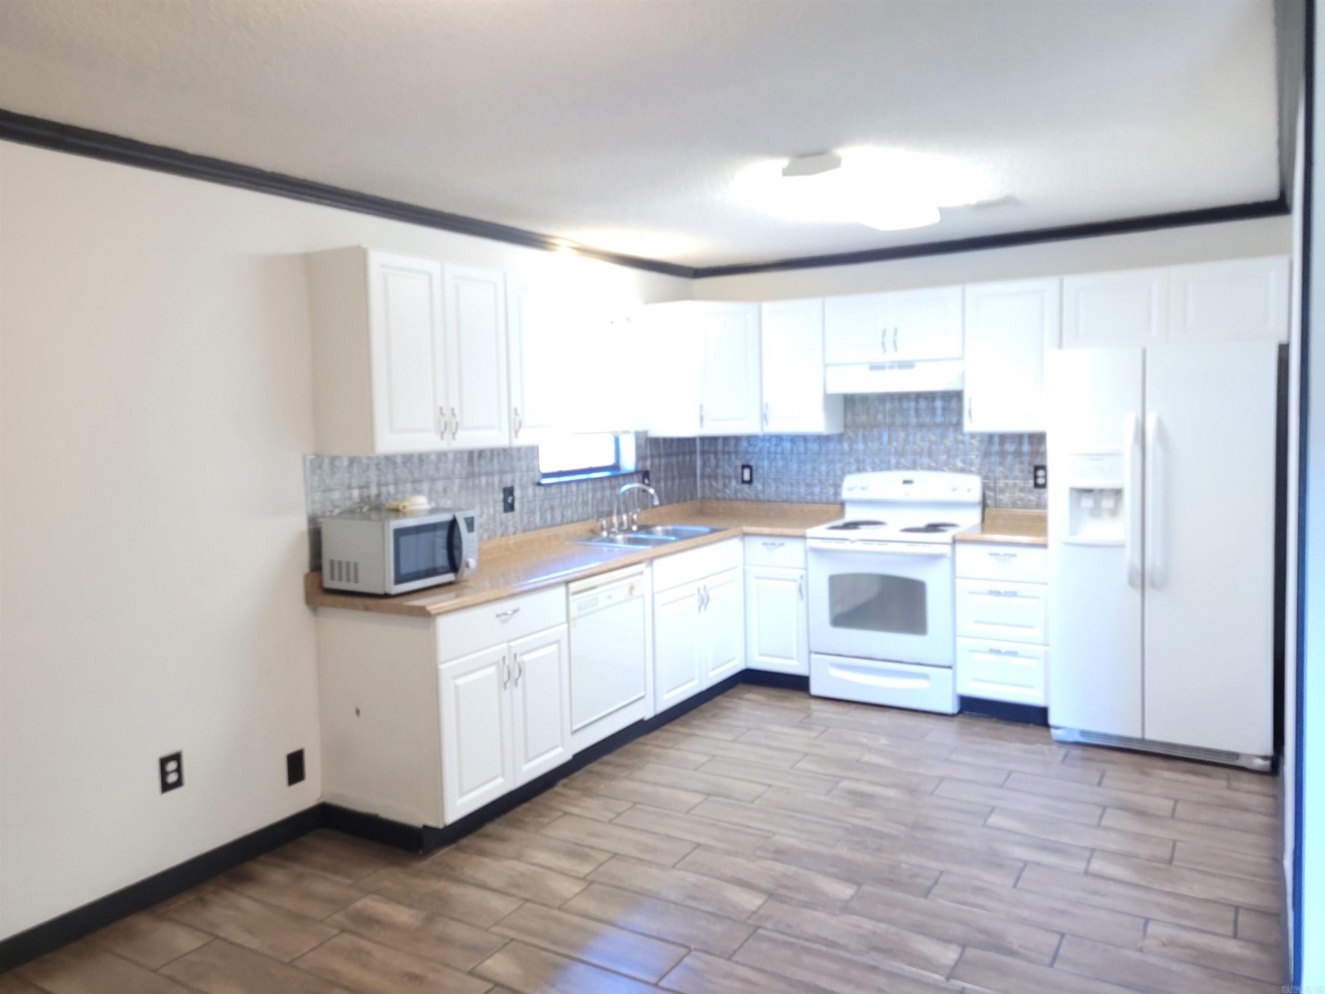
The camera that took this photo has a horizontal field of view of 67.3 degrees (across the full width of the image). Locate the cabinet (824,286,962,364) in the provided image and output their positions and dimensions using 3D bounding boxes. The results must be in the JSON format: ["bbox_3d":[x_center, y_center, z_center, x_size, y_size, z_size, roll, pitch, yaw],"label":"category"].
[{"bbox_3d":[1.280,-0.897,5.322,0.750,0.357,0.320,1,6,31],"label":"cabinet"}]

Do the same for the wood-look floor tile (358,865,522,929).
[{"bbox_3d":[-0.738,1.306,3.266,0.605,0.010,0.202,1,5,31],"label":"wood-look floor tile"}]

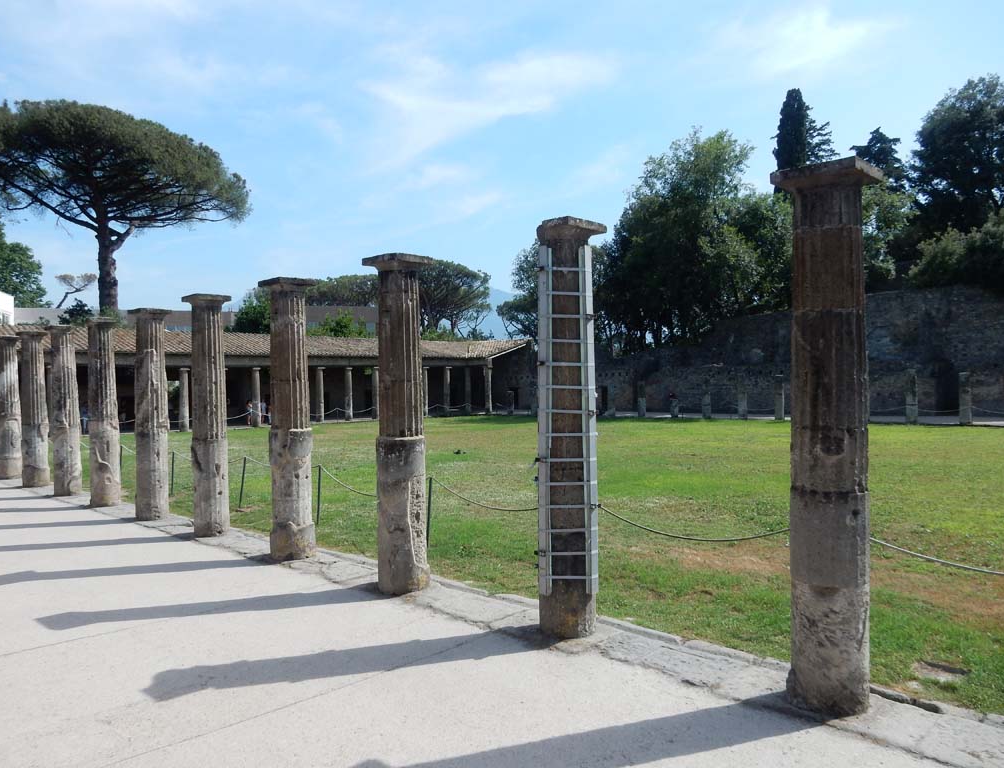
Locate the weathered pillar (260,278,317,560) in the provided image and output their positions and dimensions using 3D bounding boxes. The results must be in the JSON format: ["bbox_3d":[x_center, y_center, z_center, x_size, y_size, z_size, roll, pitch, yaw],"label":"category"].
[{"bbox_3d":[-2.567,0.420,9.022,0.485,3.340,0.485,-1,0,43],"label":"weathered pillar"}]

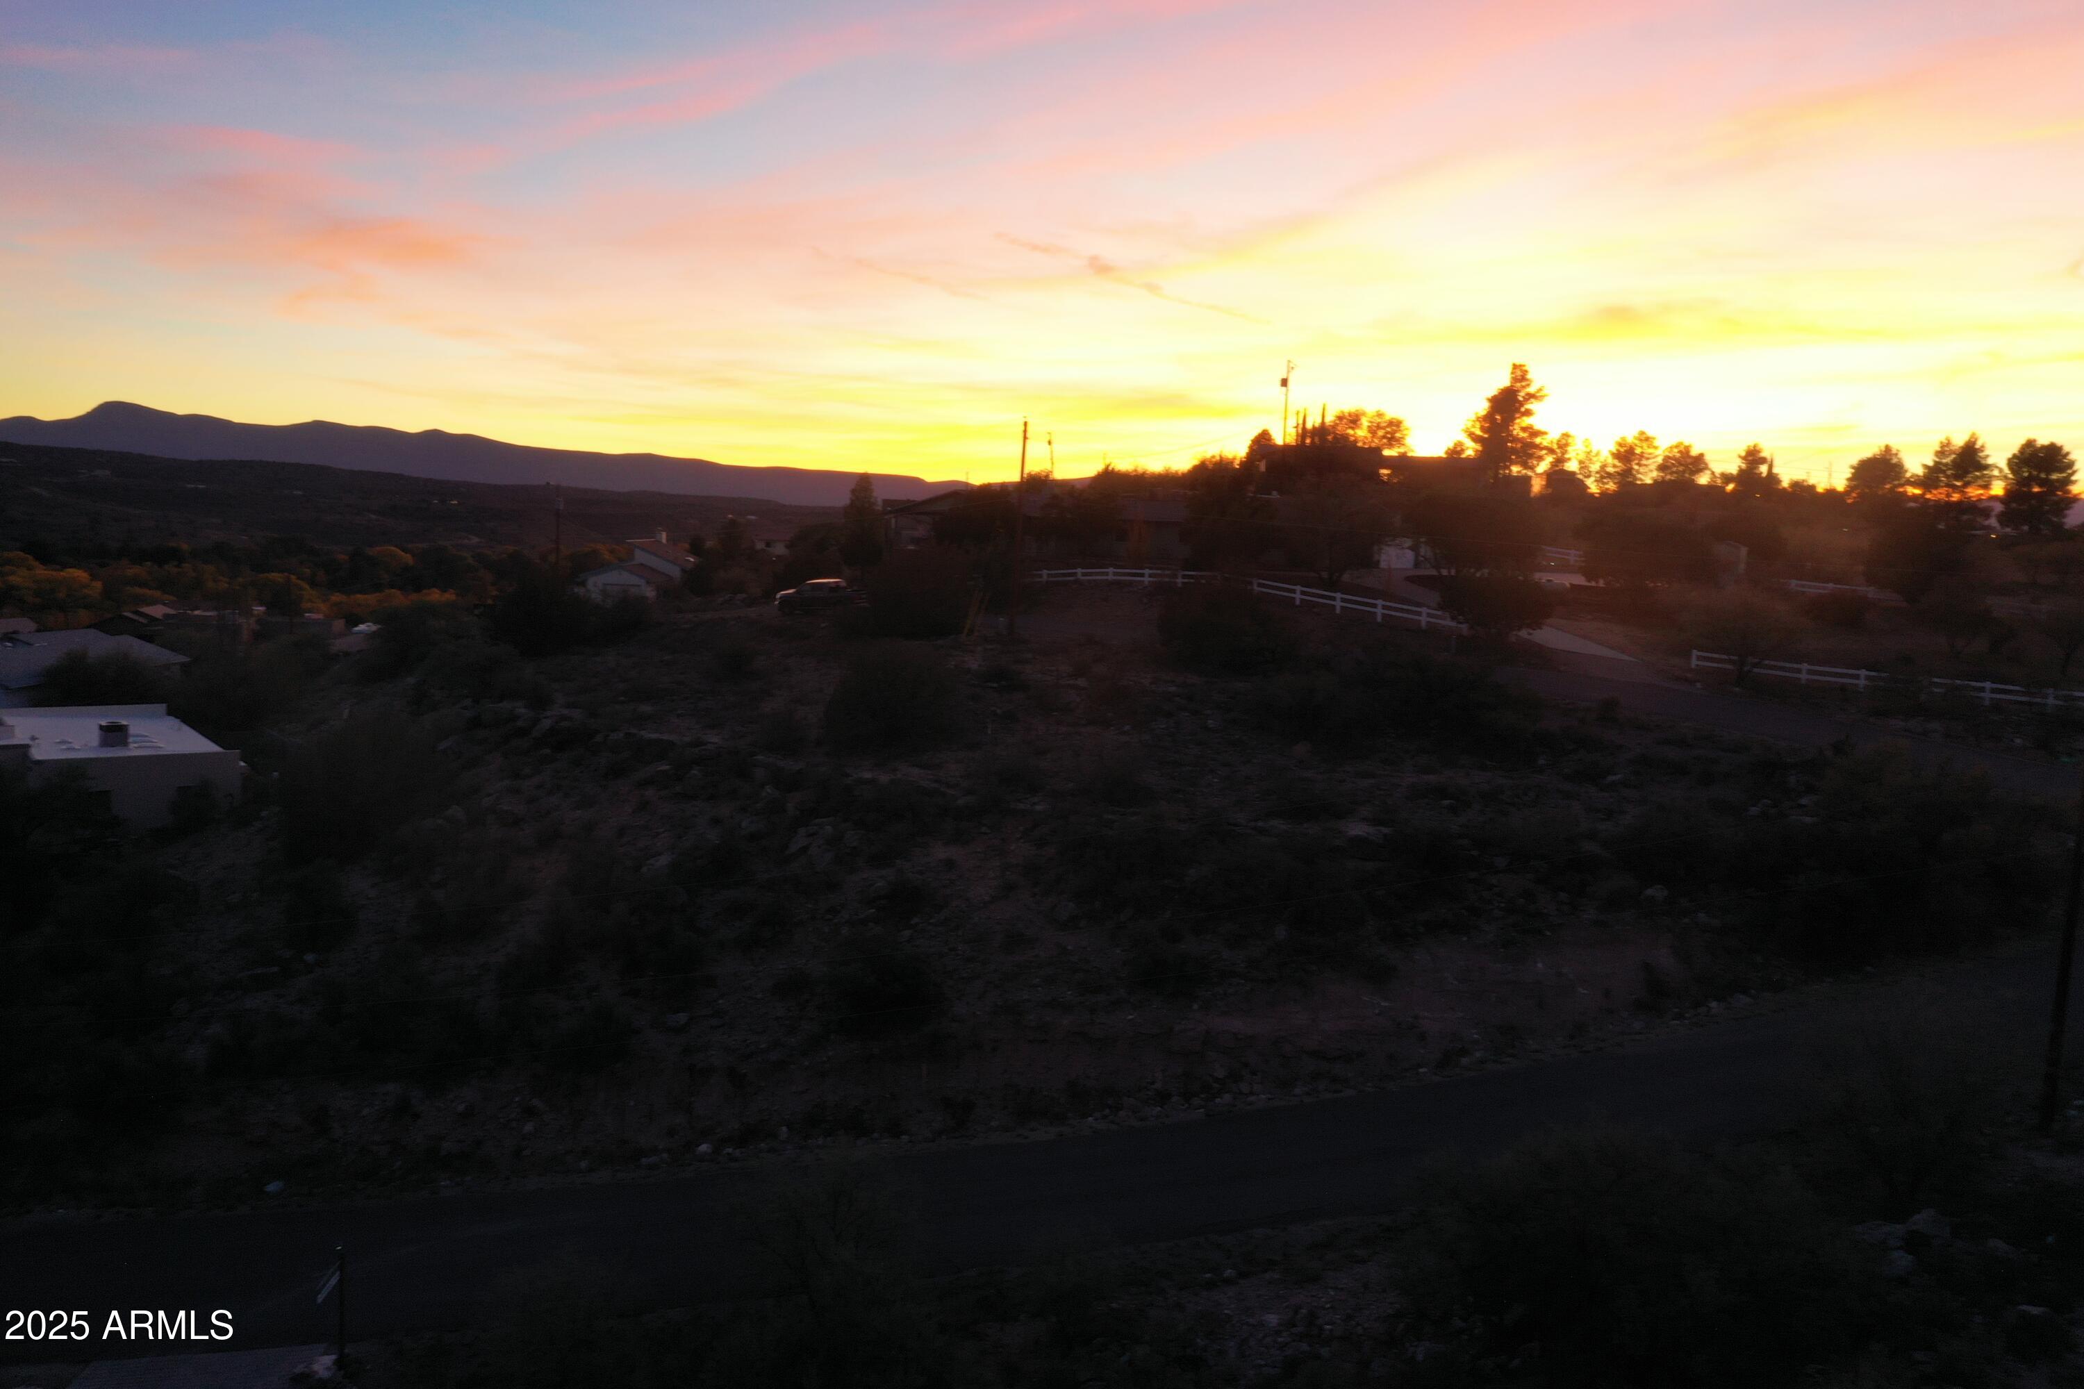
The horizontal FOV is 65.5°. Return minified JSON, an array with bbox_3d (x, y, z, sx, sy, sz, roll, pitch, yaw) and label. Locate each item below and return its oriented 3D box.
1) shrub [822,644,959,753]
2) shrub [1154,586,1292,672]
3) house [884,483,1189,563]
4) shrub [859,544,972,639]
[{"bbox_3d":[-5.232,0.141,56.000,4.530,3.580,4.300,2,6,0],"label":"shrub"},{"bbox_3d":[7.911,-2.779,70.000,5.730,3.680,5.430,2,6,0],"label":"shrub"},{"bbox_3d":[-0.373,-11.238,106.000,19.500,5.000,11.500,2,6,0],"label":"house"},{"bbox_3d":[-6.268,-5.065,80.000,5.380,4.430,5.100,2,6,0],"label":"shrub"}]

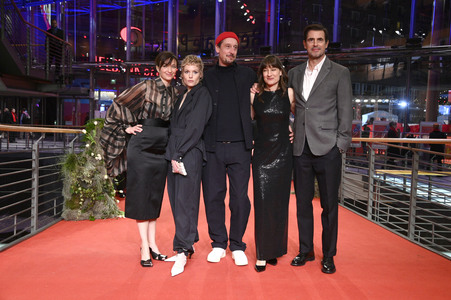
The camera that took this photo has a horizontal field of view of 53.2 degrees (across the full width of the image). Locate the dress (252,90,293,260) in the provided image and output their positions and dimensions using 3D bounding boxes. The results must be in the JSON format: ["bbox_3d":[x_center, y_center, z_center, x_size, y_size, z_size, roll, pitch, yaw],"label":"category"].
[{"bbox_3d":[0.373,0.195,3.580,0.330,1.360,0.270,2,2,3],"label":"dress"}]

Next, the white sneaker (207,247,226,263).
[{"bbox_3d":[-0.033,0.838,3.722,0.112,0.115,0.300,2,2,24],"label":"white sneaker"}]

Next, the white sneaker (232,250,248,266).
[{"bbox_3d":[0.095,0.843,3.671,0.112,0.115,0.300,1,2,-16],"label":"white sneaker"}]

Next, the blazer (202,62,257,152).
[{"bbox_3d":[0.017,-0.356,3.730,0.540,0.740,0.290,2,2,0],"label":"blazer"}]

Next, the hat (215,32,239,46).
[{"bbox_3d":[0.017,-0.910,3.720,0.195,0.135,0.225,1,2,-22],"label":"hat"}]

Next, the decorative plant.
[{"bbox_3d":[-1.608,0.237,5.470,0.720,1.180,0.600,2,2,0],"label":"decorative plant"}]

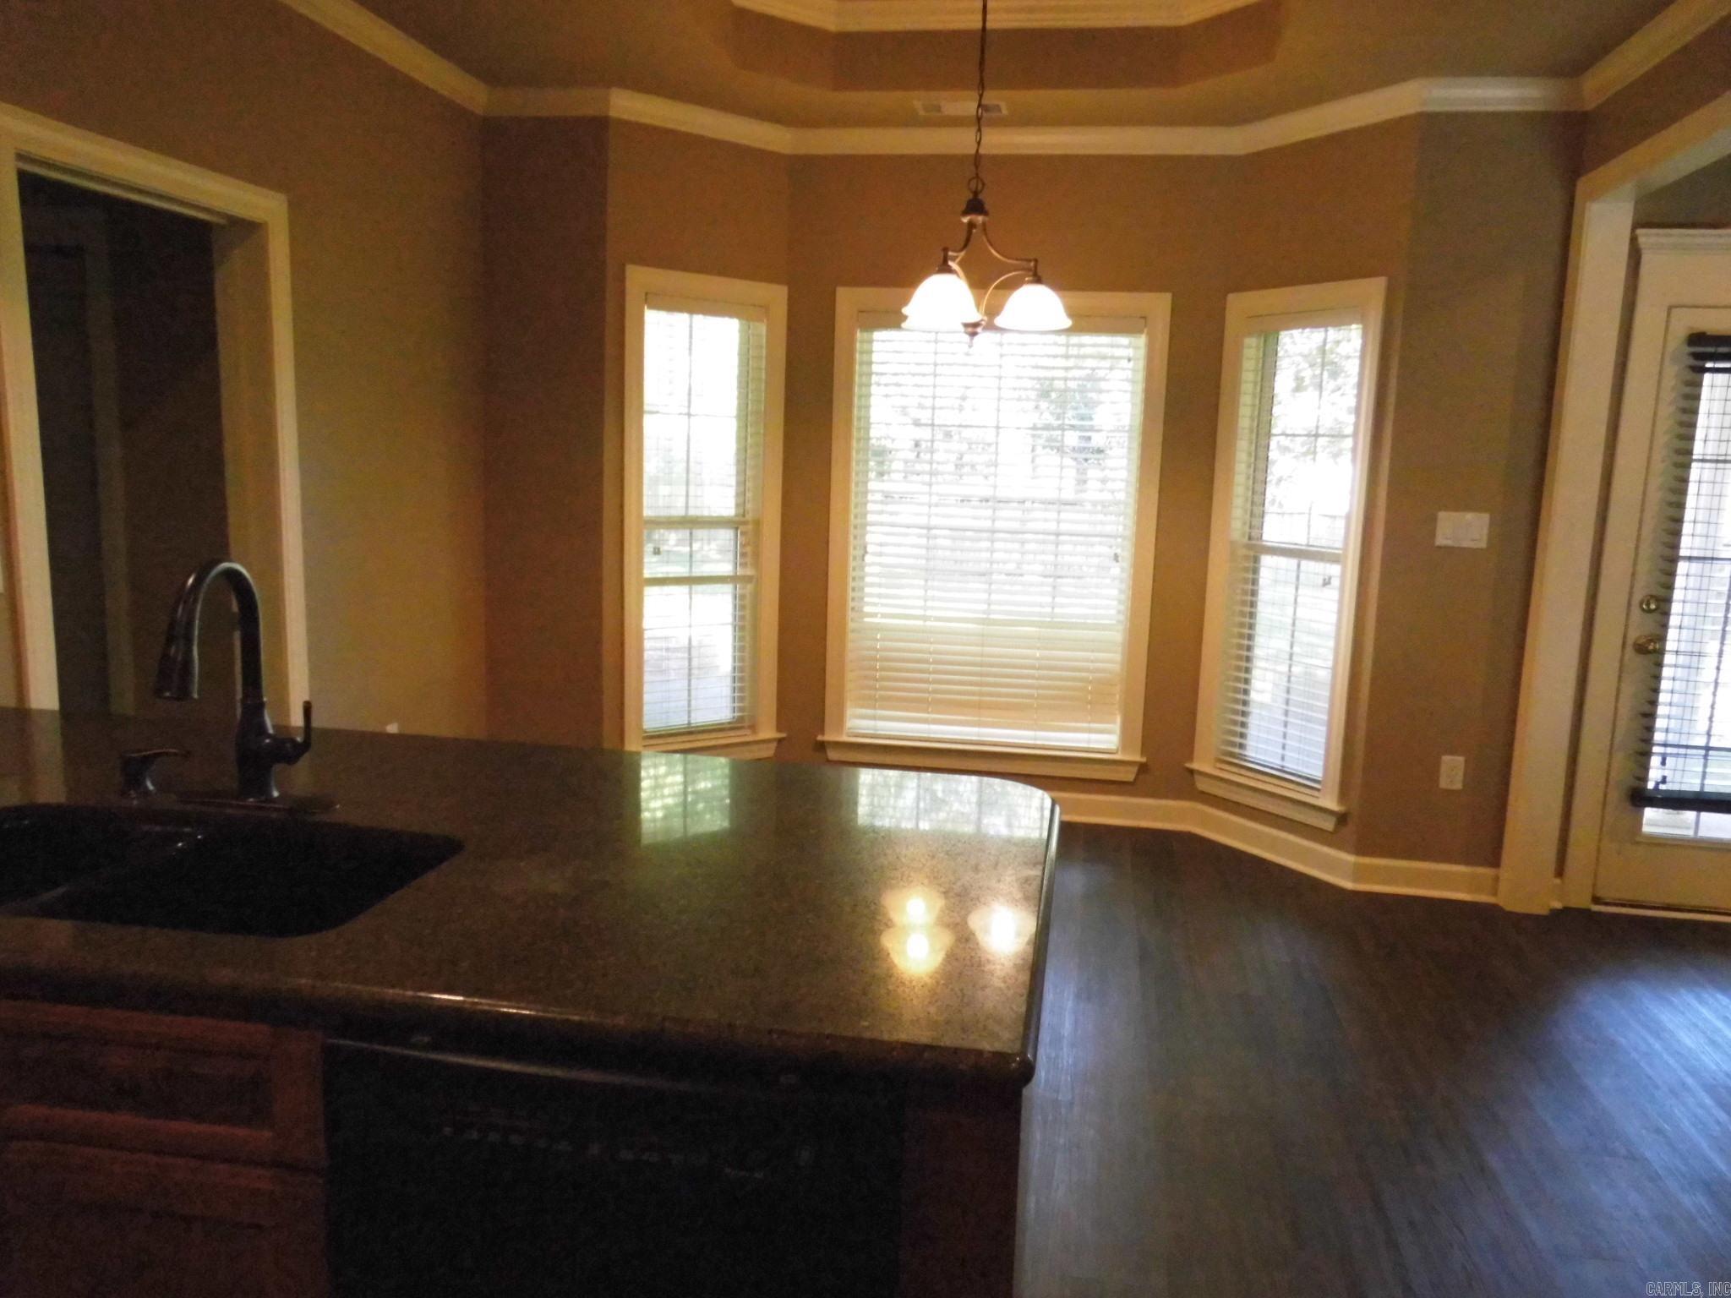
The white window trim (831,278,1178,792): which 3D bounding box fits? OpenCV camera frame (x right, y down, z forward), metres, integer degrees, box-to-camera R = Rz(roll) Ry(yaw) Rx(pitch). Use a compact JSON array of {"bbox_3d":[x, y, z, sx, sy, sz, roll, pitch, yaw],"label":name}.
[{"bbox_3d":[0.502,-0.454,5.047,1.355,1.926,0.100,3,9,9],"label":"white window trim"}]

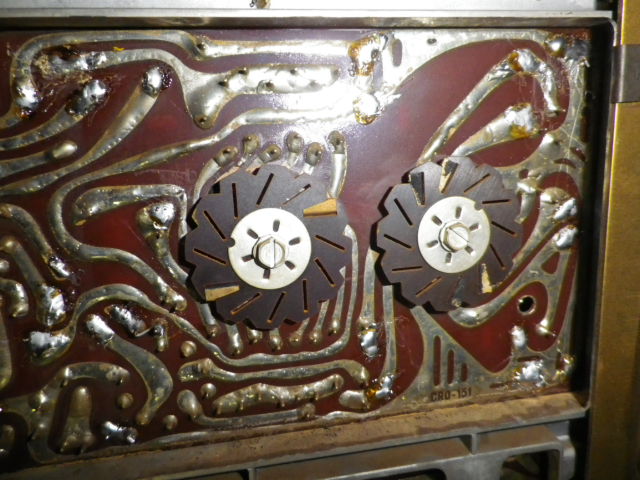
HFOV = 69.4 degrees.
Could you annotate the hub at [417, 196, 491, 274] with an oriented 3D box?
[{"bbox_3d":[0.034,-0.001,0.115,0.019,0.019,0.004,-4,10,-9],"label":"hub"}]

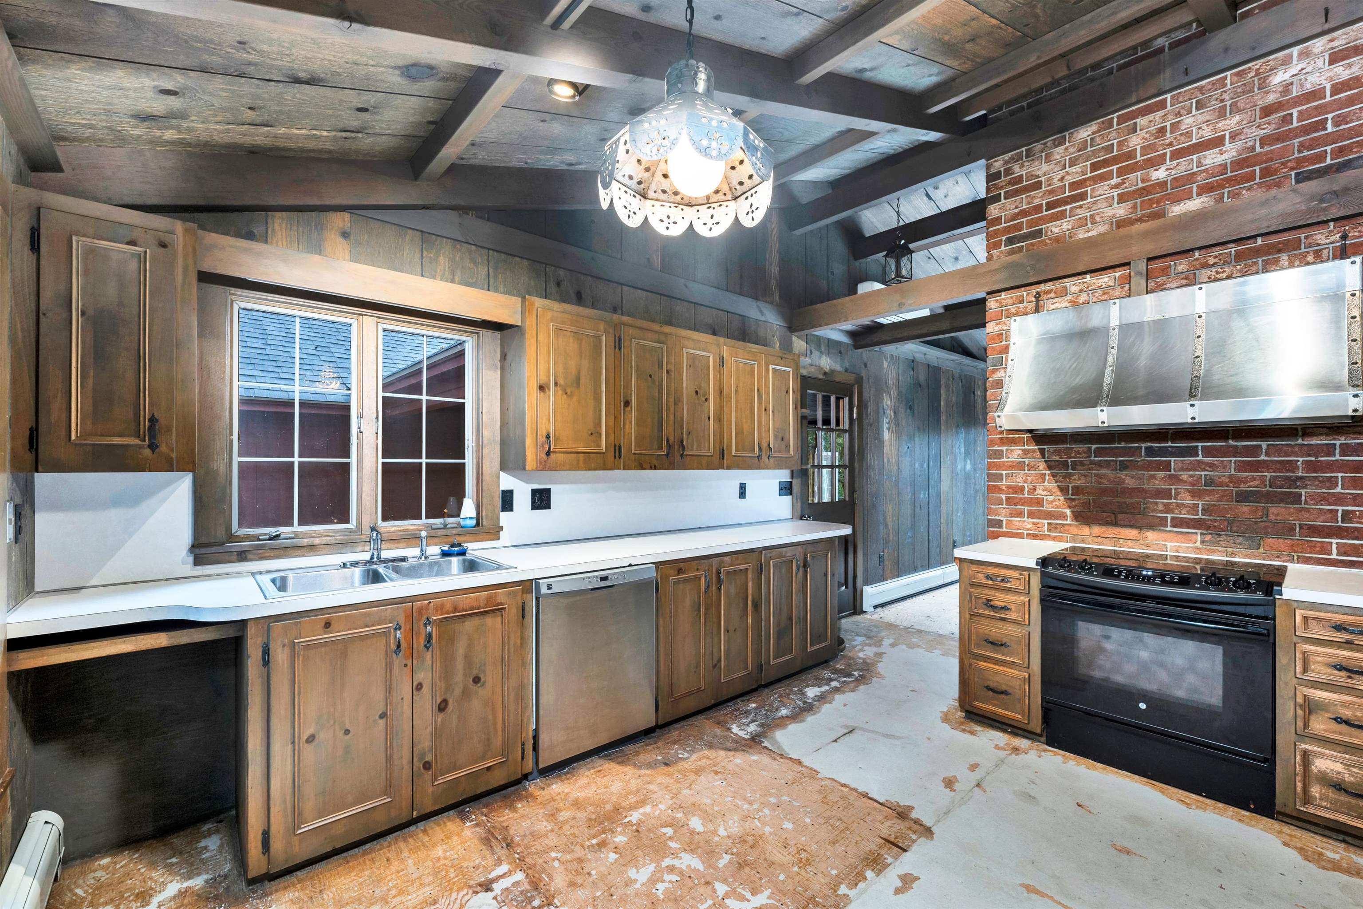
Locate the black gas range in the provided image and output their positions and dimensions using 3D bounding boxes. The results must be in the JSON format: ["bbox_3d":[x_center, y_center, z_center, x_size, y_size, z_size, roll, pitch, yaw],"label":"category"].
[{"bbox_3d":[2.176,0.920,2.590,0.630,0.905,0.765,1,-1,-41],"label":"black gas range"}]

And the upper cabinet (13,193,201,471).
[{"bbox_3d":[-1.841,-0.354,1.846,0.402,0.823,0.305,1,-1,-41],"label":"upper cabinet"}]

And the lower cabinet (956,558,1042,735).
[{"bbox_3d":[1.786,0.954,3.026,0.560,0.820,0.380,1,-1,-41],"label":"lower cabinet"}]

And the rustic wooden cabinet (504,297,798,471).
[{"bbox_3d":[-0.042,-0.314,3.424,2.055,0.813,0.305,1,-1,-41],"label":"rustic wooden cabinet"}]

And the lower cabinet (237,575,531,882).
[{"bbox_3d":[-1.156,0.903,2.218,0.910,0.804,0.620,1,-1,-41],"label":"lower cabinet"}]

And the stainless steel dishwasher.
[{"bbox_3d":[-0.545,0.914,2.728,0.610,0.802,0.600,1,-1,-41],"label":"stainless steel dishwasher"}]

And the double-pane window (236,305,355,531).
[{"bbox_3d":[-1.563,-0.131,2.323,0.410,0.885,0.070,1,-1,-41],"label":"double-pane window"}]

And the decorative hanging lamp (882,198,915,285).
[{"bbox_3d":[1.630,-1.598,4.269,0.180,0.635,0.180,1,-1,-41],"label":"decorative hanging lamp"}]

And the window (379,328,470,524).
[{"bbox_3d":[-1.189,-0.118,2.651,0.405,0.880,0.070,1,-1,-41],"label":"window"}]

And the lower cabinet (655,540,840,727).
[{"bbox_3d":[0.244,0.934,3.446,1.505,0.808,0.620,1,-1,-41],"label":"lower cabinet"}]

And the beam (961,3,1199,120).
[{"bbox_3d":[2.083,-2.109,3.117,0.090,0.130,1.030,1,-1,-41],"label":"beam"}]

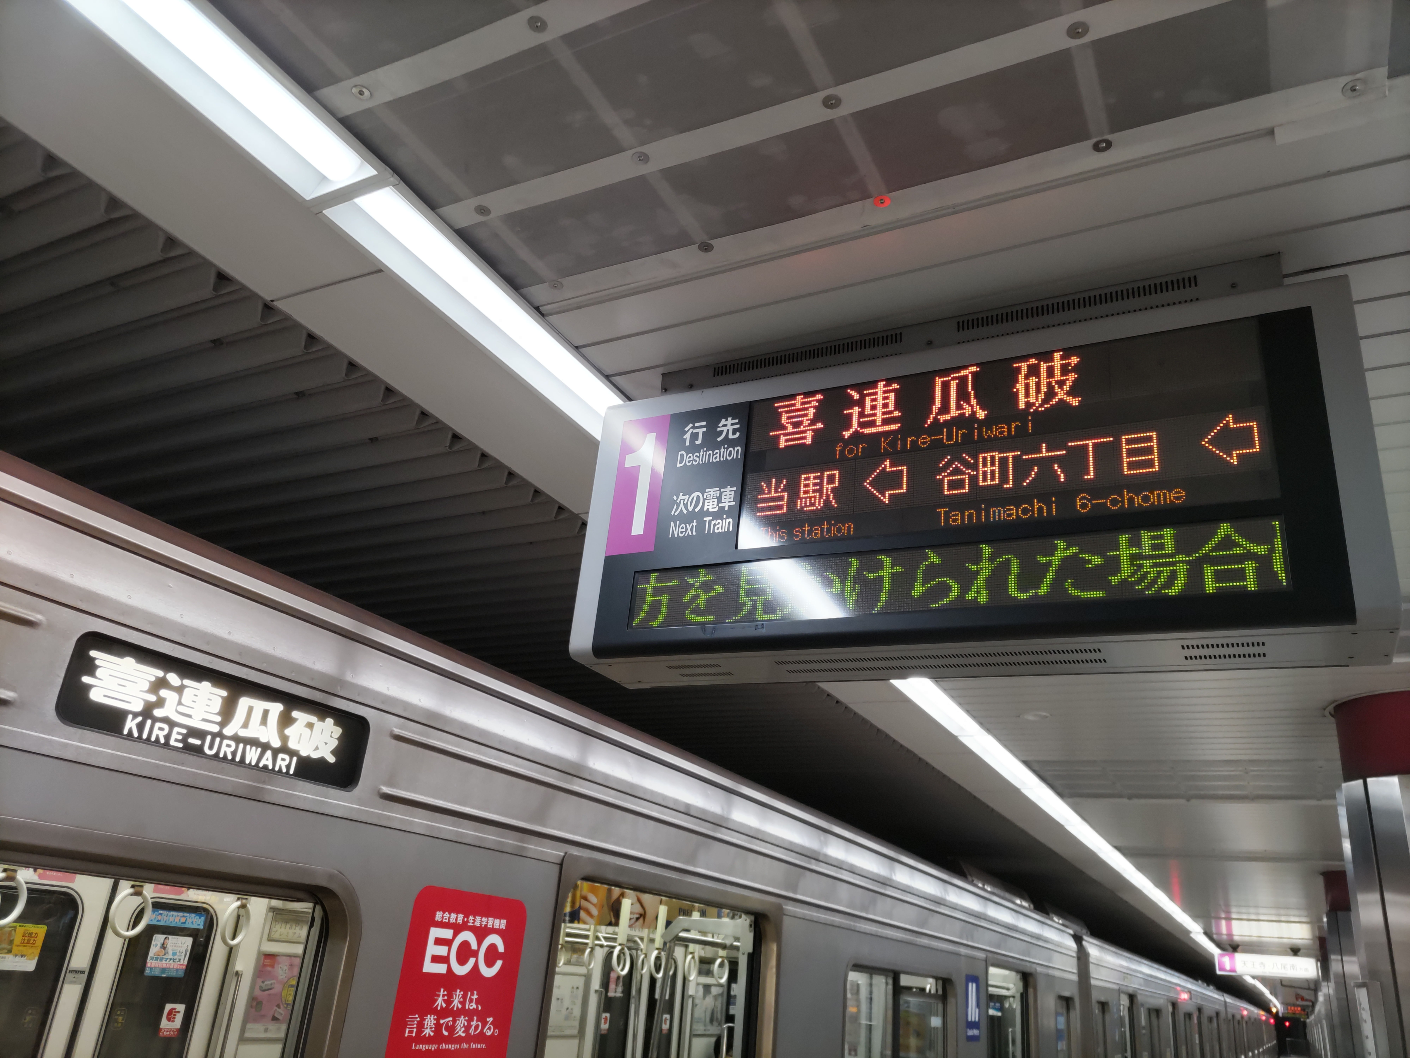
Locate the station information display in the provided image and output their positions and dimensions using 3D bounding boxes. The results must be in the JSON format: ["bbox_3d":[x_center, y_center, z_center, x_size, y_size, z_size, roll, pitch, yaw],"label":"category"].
[{"bbox_3d":[0.372,-0.019,1.724,1.209,0.497,0.205,-6,-25,27],"label":"station information display"}]

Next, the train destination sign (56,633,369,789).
[{"bbox_3d":[-0.845,0.342,1.893,0.030,0.142,0.645,-6,-25,27],"label":"train destination sign"}]

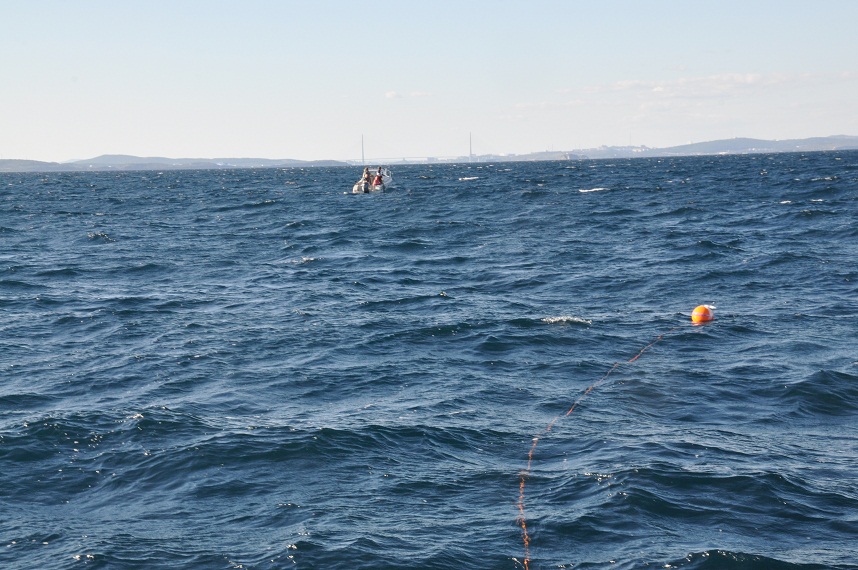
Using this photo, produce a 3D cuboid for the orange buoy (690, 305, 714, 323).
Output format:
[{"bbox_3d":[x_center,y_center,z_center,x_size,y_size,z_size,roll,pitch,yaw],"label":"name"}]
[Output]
[{"bbox_3d":[3.566,0.410,22.300,0.285,0.285,0.285,-2,4,0],"label":"orange buoy"}]

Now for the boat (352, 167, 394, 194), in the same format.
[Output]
[{"bbox_3d":[-3.494,-7.236,121.000,2.100,1.850,5.500,0,4,15],"label":"boat"}]

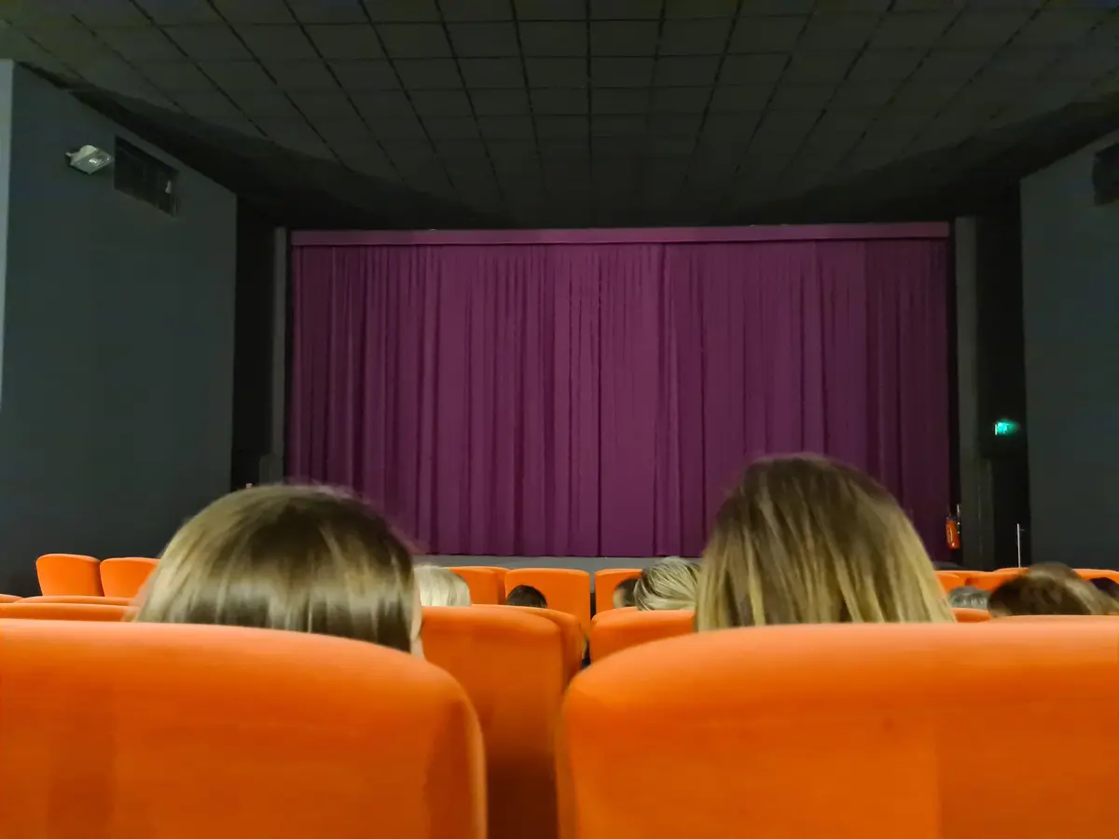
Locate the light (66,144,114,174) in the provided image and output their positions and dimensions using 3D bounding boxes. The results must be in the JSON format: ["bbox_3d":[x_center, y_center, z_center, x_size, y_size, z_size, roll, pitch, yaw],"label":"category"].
[{"bbox_3d":[-4.655,-2.589,8.350,0.300,0.230,0.300,0,-4,9],"label":"light"}]

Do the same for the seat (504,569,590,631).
[{"bbox_3d":[-0.046,1.436,5.589,0.550,0.950,0.620,0,-4,5],"label":"seat"}]

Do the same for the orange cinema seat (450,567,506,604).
[{"bbox_3d":[-0.612,1.439,5.633,0.550,0.950,0.620,0,-4,7],"label":"orange cinema seat"}]

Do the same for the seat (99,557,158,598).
[{"bbox_3d":[-2.857,1.444,6.053,0.550,0.950,0.620,-1,-4,16],"label":"seat"}]

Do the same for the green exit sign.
[{"bbox_3d":[6.178,0.109,11.600,0.330,0.180,0.060,-1,-4,16],"label":"green exit sign"}]

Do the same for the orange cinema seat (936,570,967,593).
[{"bbox_3d":[2.255,1.446,5.518,0.550,0.950,0.620,0,-4,-4],"label":"orange cinema seat"}]

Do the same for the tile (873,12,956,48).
[{"bbox_3d":[3.000,-3.322,7.221,0.610,0.025,0.610,0,-4,2],"label":"tile"}]

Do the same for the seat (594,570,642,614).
[{"bbox_3d":[0.508,1.437,5.576,0.550,0.950,0.620,0,-4,2],"label":"seat"}]

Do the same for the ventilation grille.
[{"bbox_3d":[-4.693,-2.737,9.580,0.080,0.560,1.100,0,-4,9],"label":"ventilation grille"}]

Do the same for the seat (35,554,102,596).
[{"bbox_3d":[-3.417,1.451,6.245,0.550,0.950,0.620,-1,-4,18],"label":"seat"}]

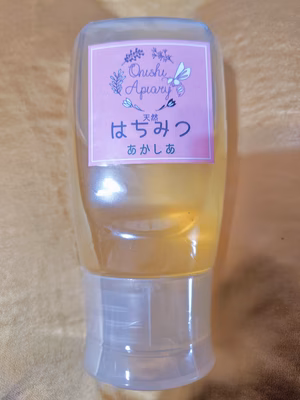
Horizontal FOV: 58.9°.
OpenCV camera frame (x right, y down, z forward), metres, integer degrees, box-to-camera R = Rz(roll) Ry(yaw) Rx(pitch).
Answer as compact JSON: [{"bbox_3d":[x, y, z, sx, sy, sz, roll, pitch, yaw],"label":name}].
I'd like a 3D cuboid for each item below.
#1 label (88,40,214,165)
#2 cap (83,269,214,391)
[{"bbox_3d":[0.000,-0.041,0.110,0.052,0.004,0.052,-1,87,0],"label":"label"},{"bbox_3d":[-0.001,0.055,0.128,0.061,0.041,0.046,-1,89,0],"label":"cap"}]

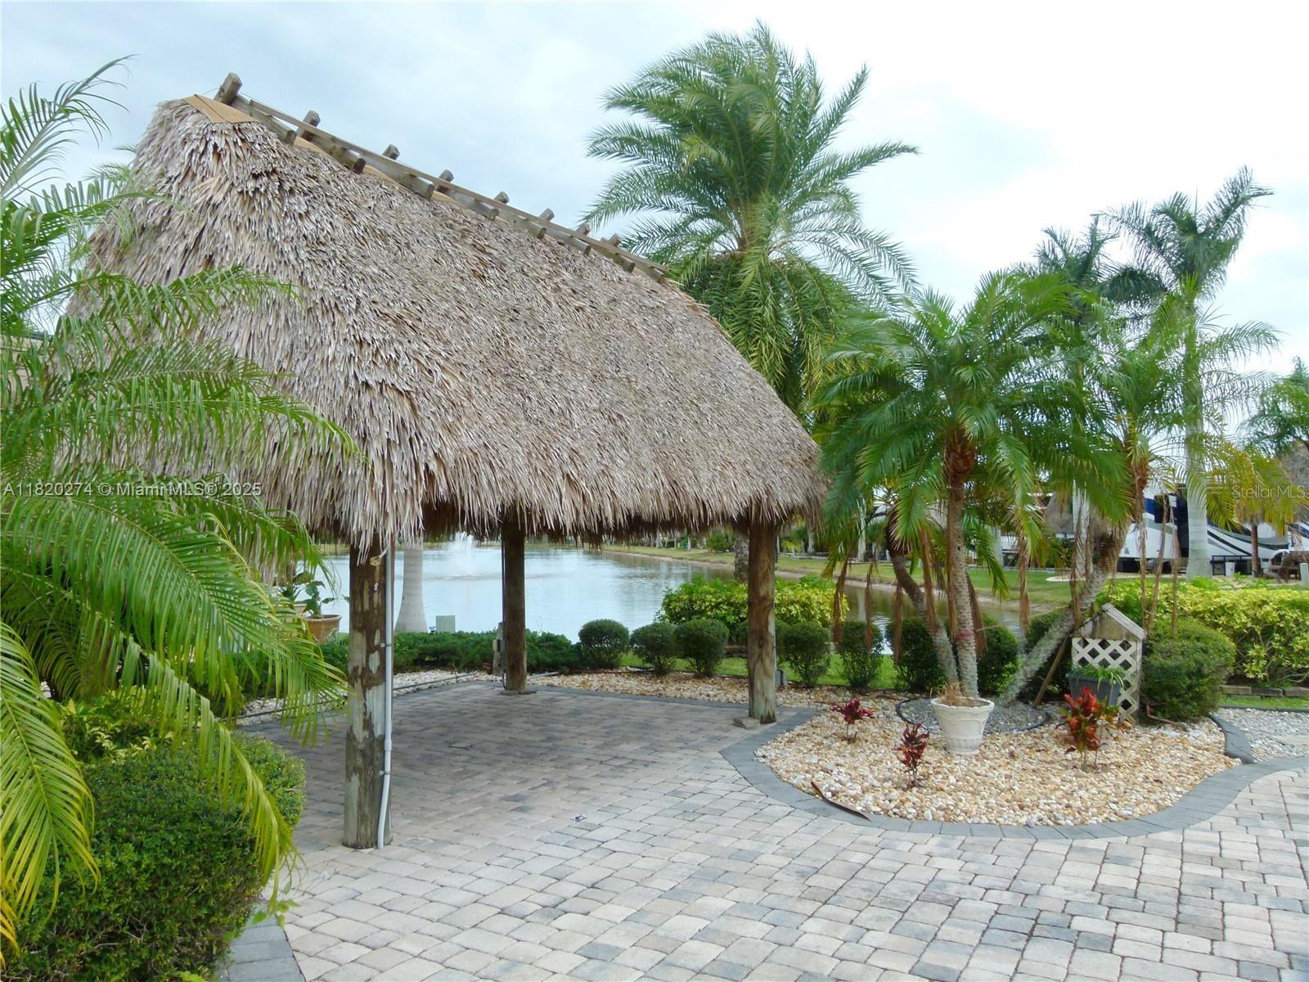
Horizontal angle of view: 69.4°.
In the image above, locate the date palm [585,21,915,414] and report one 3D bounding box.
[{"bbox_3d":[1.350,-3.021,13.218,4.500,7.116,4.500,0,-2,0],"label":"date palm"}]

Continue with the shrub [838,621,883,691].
[{"bbox_3d":[2.001,1.563,9.145,0.440,0.659,0.460,-1,-2,21],"label":"shrub"}]

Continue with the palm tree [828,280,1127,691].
[{"bbox_3d":[2.749,-0.011,8.129,2.500,3.731,2.400,-1,-2,19],"label":"palm tree"}]

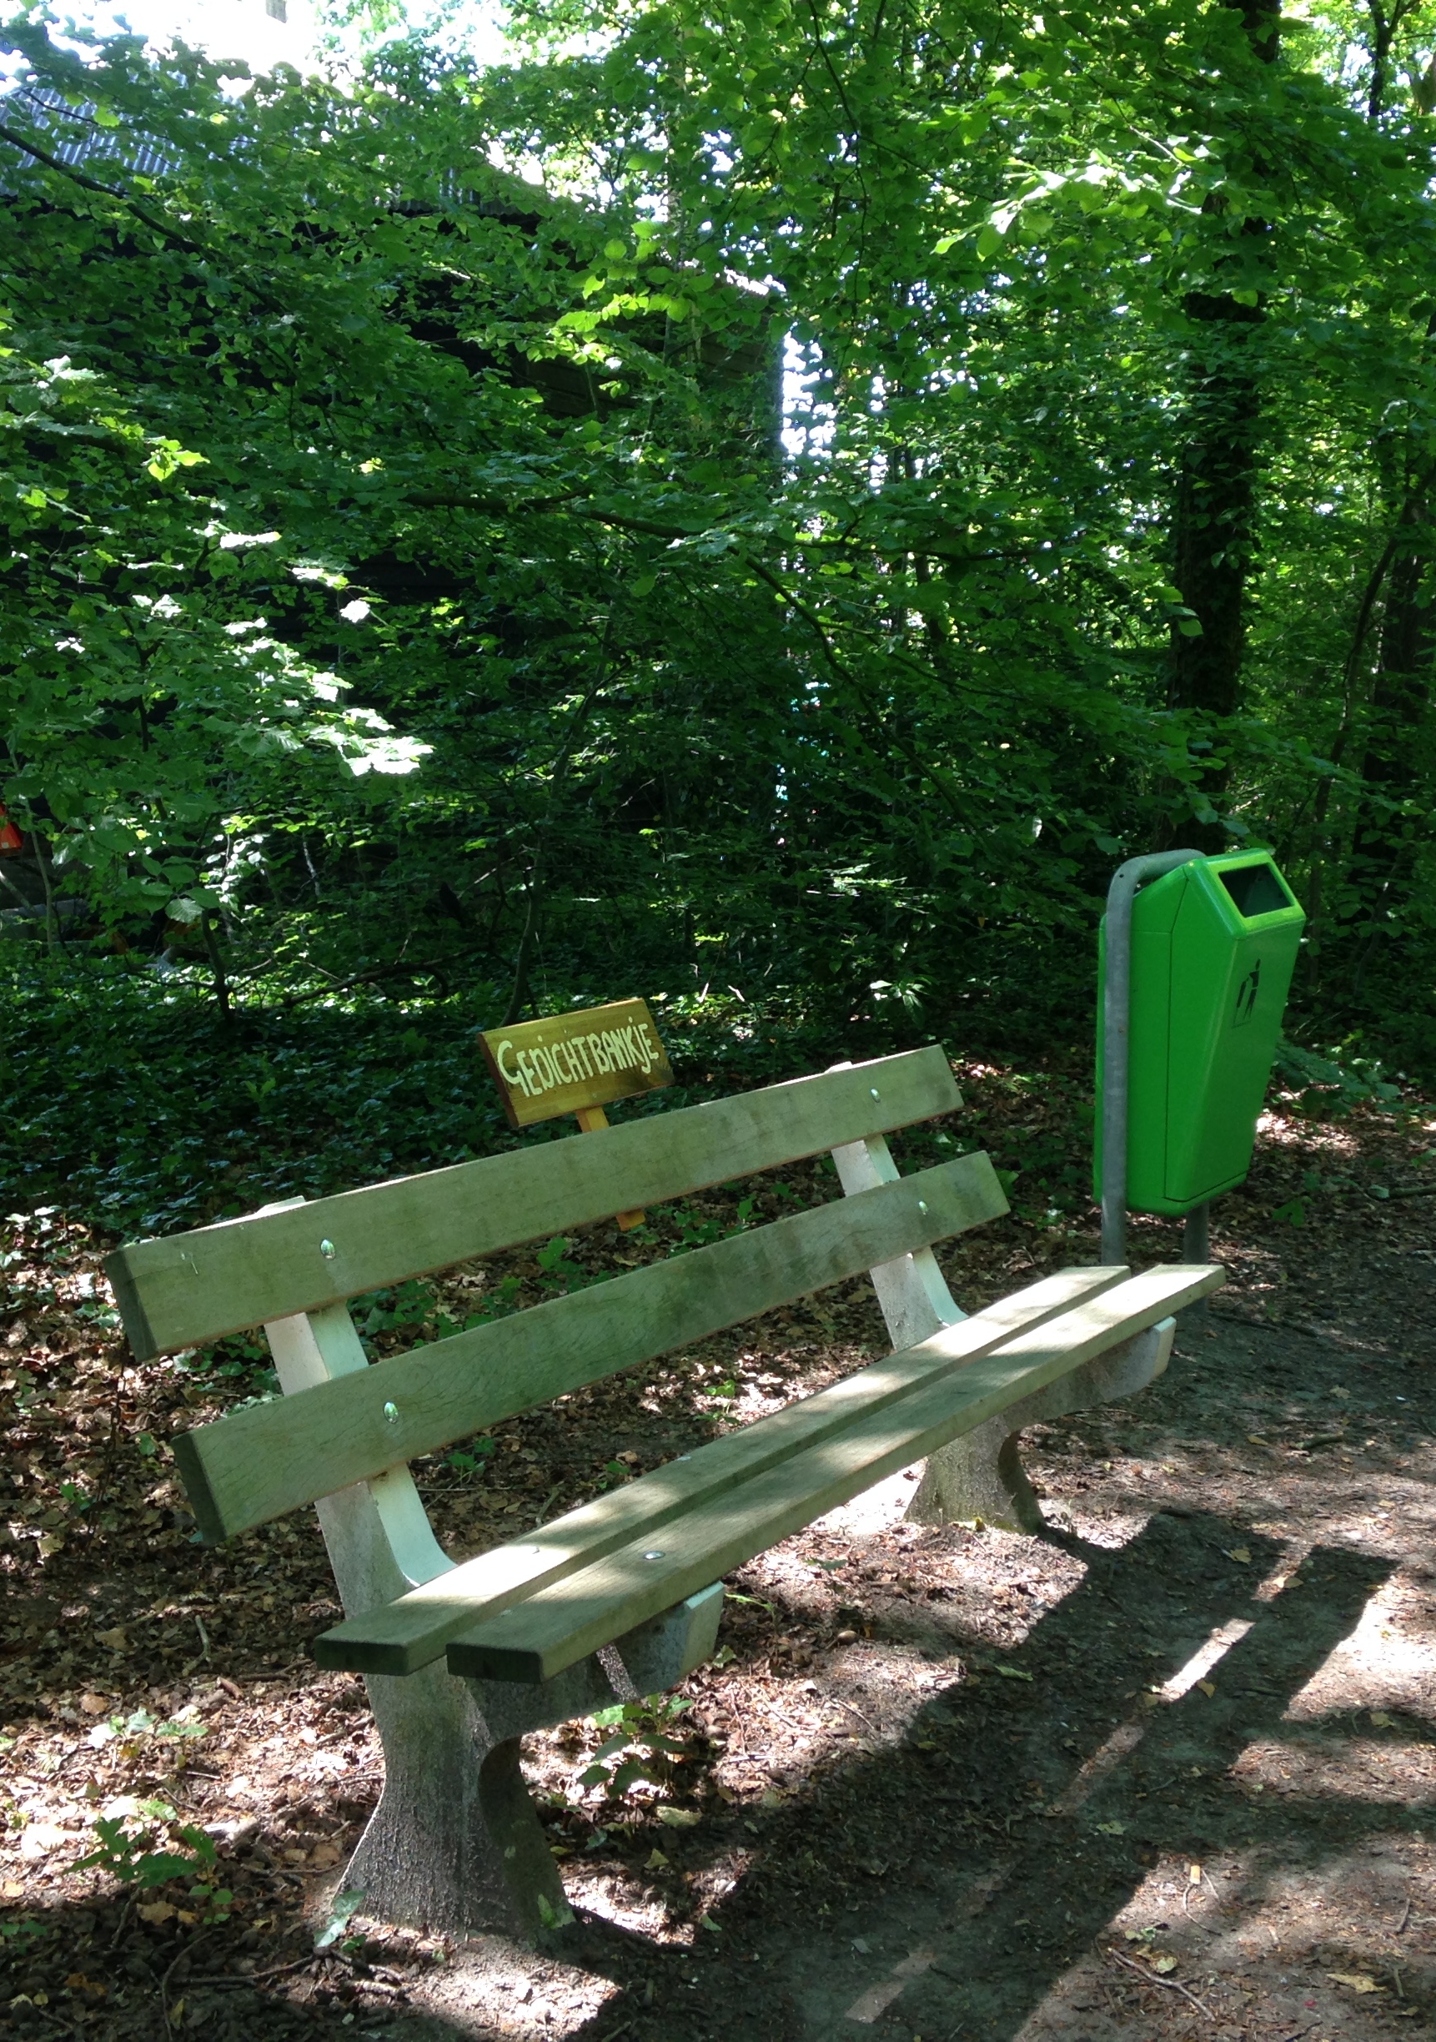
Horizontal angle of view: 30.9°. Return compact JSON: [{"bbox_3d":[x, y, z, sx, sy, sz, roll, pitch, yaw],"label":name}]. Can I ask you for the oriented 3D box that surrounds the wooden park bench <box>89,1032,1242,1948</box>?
[{"bbox_3d":[0.097,0.566,3.680,0.593,0.863,2.160,1,6,29],"label":"wooden park bench"}]

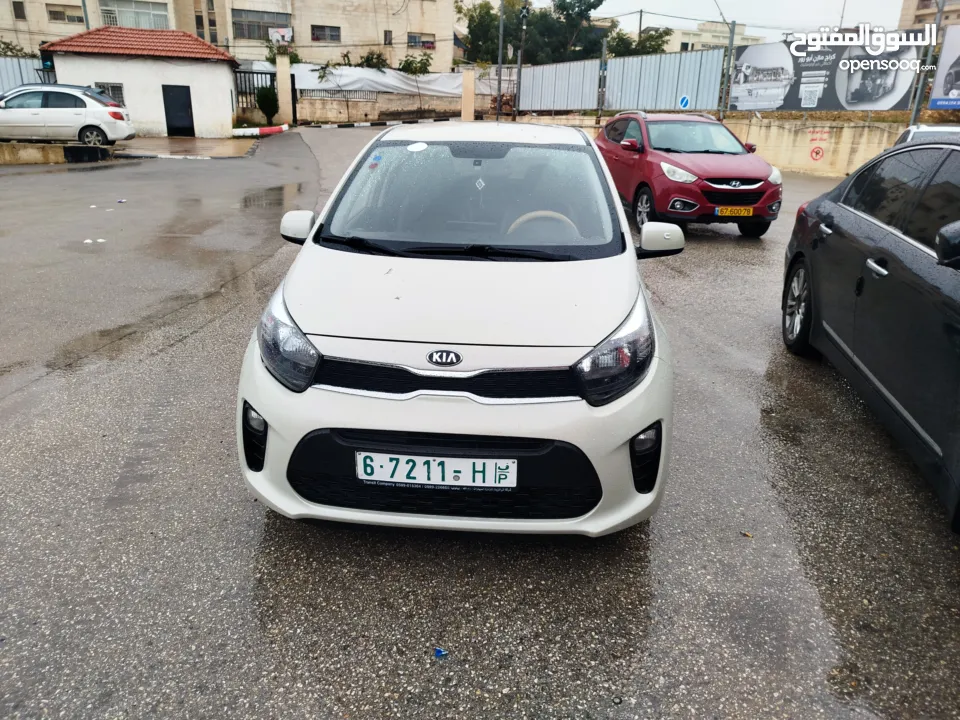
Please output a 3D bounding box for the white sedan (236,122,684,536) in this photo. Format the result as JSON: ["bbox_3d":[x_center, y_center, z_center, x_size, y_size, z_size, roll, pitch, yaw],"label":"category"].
[{"bbox_3d":[0.020,-0.531,3.702,1.660,1.485,3.595,3,20,4],"label":"white sedan"}]

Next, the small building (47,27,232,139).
[{"bbox_3d":[-13.068,-11.059,26.553,6.550,3.980,3.750,-3,19,-16],"label":"small building"}]

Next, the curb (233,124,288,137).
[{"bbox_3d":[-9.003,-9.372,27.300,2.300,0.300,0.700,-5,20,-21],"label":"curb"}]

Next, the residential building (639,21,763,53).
[{"bbox_3d":[28.195,-37.718,88.422,14.000,11.574,10.500,-4,19,-18],"label":"residential building"}]

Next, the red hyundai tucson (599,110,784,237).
[{"bbox_3d":[2.982,-2.988,10.378,1.880,1.665,4.410,-1,20,-6],"label":"red hyundai tucson"}]

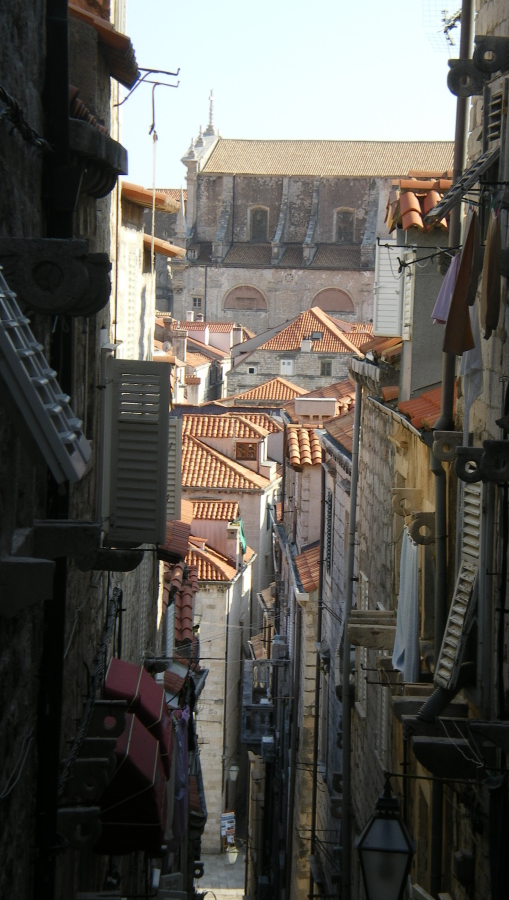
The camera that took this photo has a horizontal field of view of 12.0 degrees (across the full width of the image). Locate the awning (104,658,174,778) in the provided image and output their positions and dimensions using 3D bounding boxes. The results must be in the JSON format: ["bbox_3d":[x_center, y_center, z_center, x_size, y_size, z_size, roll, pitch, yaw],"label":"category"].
[{"bbox_3d":[-0.994,2.323,21.000,0.550,0.760,2.000,2,2,-1],"label":"awning"}]

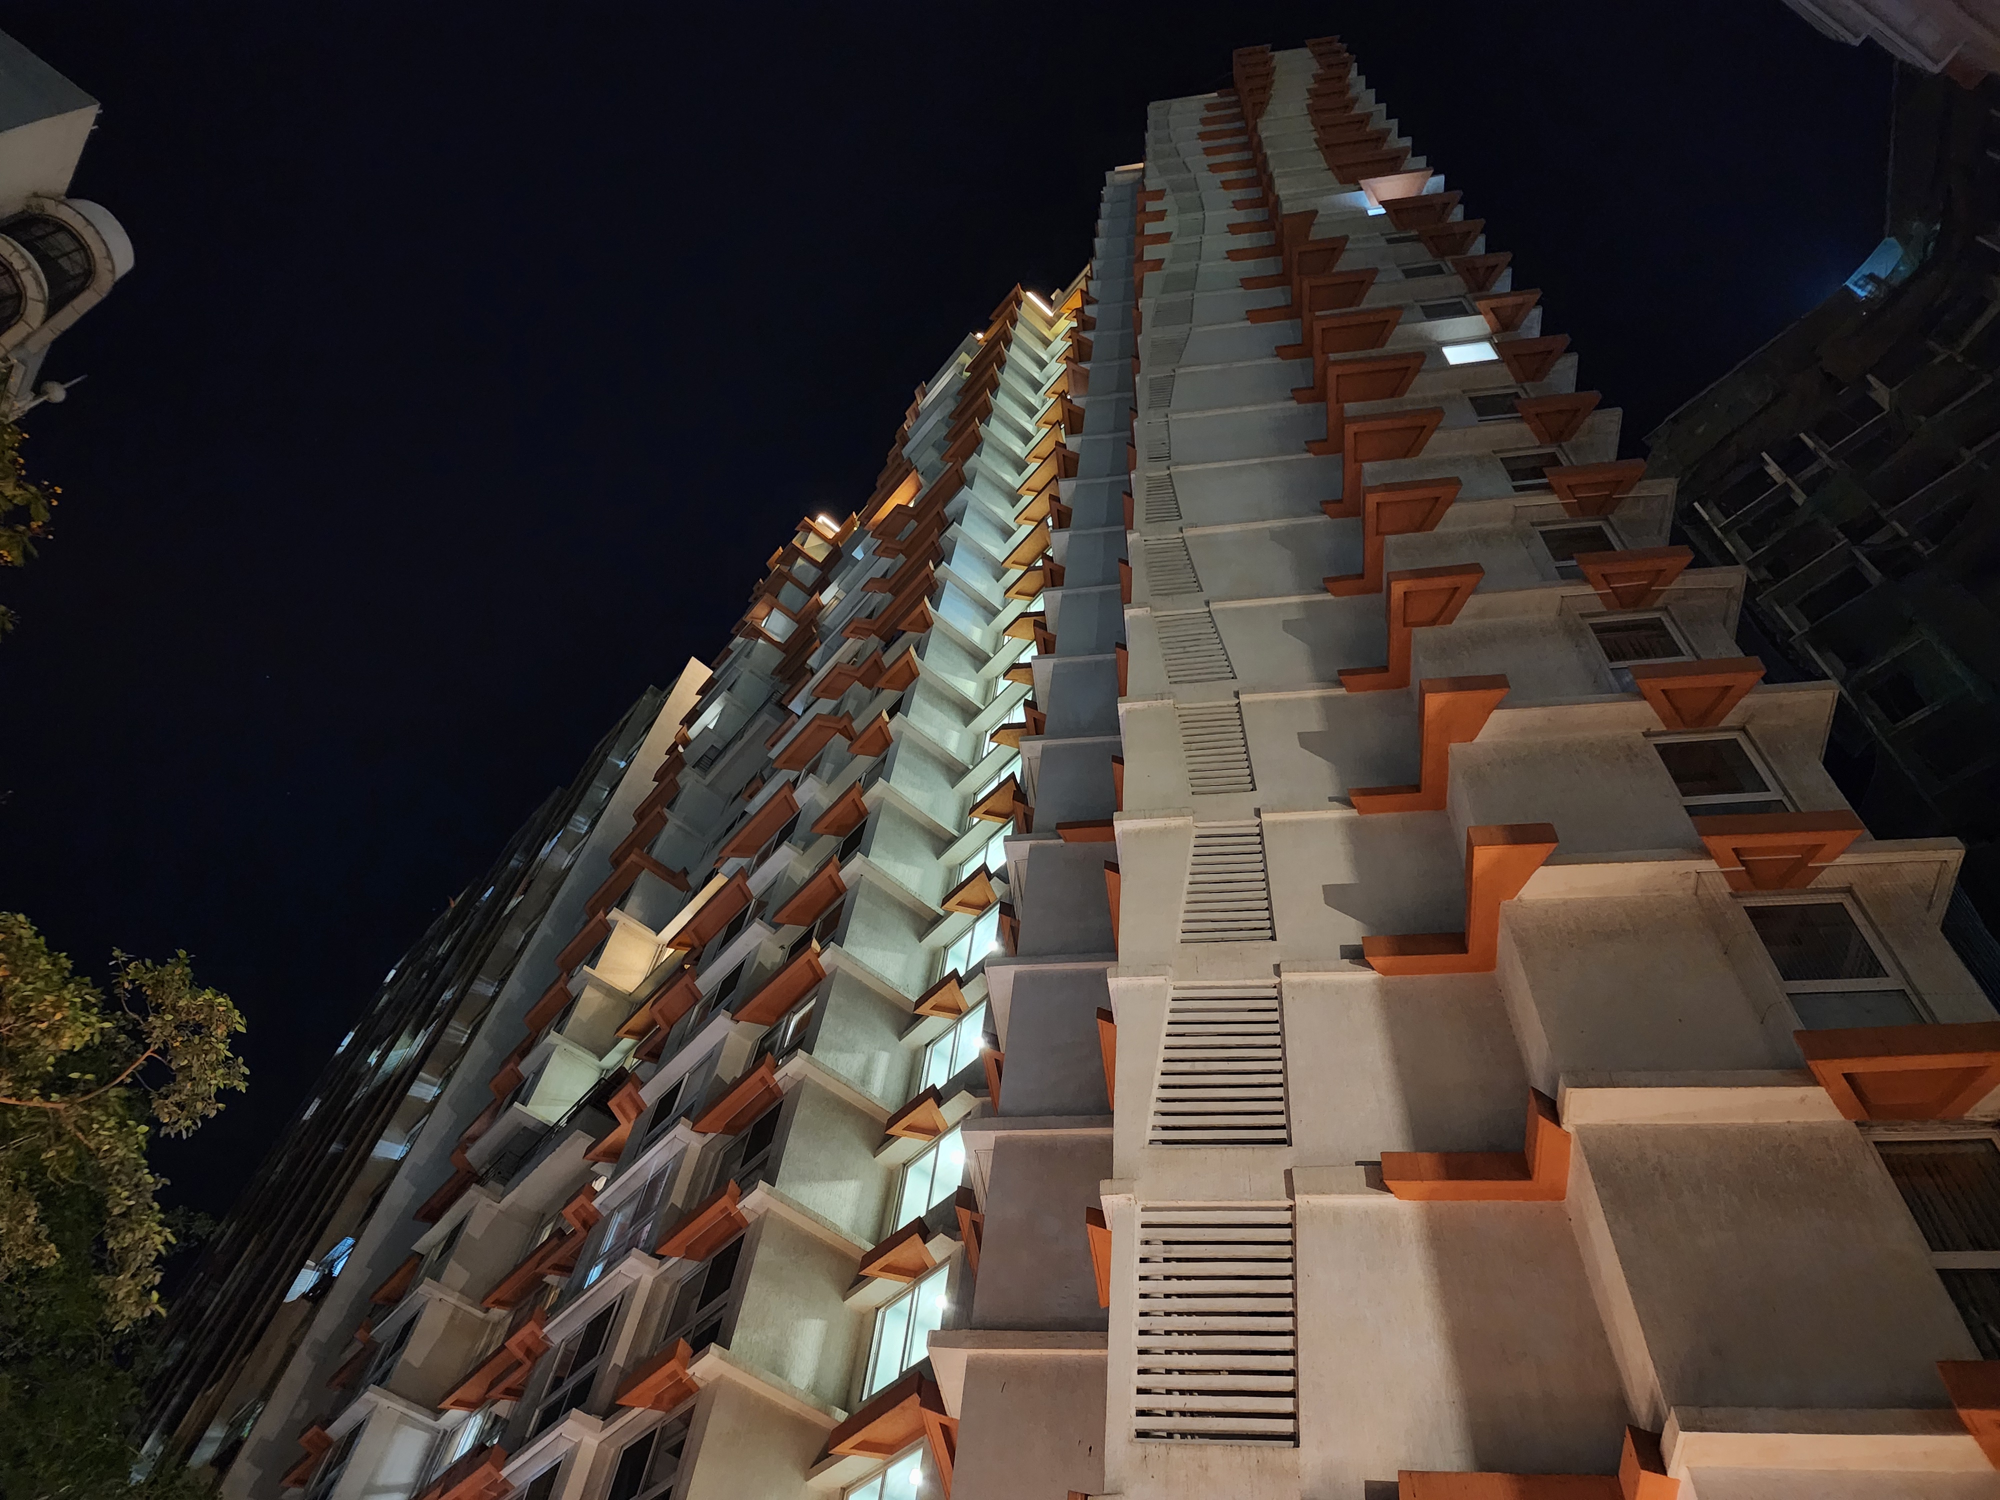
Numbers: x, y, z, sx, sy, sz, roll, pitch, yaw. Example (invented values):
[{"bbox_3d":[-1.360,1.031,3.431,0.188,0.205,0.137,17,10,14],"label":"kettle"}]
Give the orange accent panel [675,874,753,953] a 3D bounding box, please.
[{"bbox_3d":[-7.552,4.293,36.117,0.747,0.330,3.307,37,-59,-18],"label":"orange accent panel"}]

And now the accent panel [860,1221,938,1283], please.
[{"bbox_3d":[-1.695,9.207,24.158,0.775,0.350,1.738,37,-59,-18],"label":"accent panel"}]

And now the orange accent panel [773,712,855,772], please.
[{"bbox_3d":[-5.410,-0.166,39.987,1.284,0.285,3.183,37,-59,-17],"label":"orange accent panel"}]

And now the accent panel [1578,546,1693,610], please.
[{"bbox_3d":[8.781,-2.361,18.539,1.518,0.294,0.780,-3,-56,9],"label":"accent panel"}]

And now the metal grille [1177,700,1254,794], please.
[{"bbox_3d":[3.122,-0.030,19.367,1.100,2.330,0.120,-3,-56,9],"label":"metal grille"}]

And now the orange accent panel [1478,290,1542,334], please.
[{"bbox_3d":[10.796,-9.293,28.292,1.290,0.310,0.740,-3,-56,9],"label":"orange accent panel"}]

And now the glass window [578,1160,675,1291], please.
[{"bbox_3d":[-7.885,10.172,28.075,0.120,2.070,2.650,36,-59,-18],"label":"glass window"}]

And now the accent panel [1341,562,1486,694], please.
[{"bbox_3d":[5.988,-1.759,19.434,1.960,0.310,1.840,-3,-56,9],"label":"accent panel"}]

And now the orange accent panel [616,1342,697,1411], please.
[{"bbox_3d":[-5.532,10.519,22.118,0.730,0.340,1.940,36,-59,-18],"label":"orange accent panel"}]

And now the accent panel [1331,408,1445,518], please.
[{"bbox_3d":[6.966,-5.205,24.263,2.130,0.310,1.840,-3,-56,9],"label":"accent panel"}]

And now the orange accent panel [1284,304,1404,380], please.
[{"bbox_3d":[7.596,-8.618,29.179,2.390,0.330,1.760,-3,-56,9],"label":"orange accent panel"}]

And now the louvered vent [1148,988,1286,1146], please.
[{"bbox_3d":[2.370,3.435,14.545,1.450,2.260,0.120,-3,-56,9],"label":"louvered vent"}]

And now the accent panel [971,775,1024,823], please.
[{"bbox_3d":[0.091,1.328,33.239,0.770,0.360,1.620,37,-59,-18],"label":"accent panel"}]

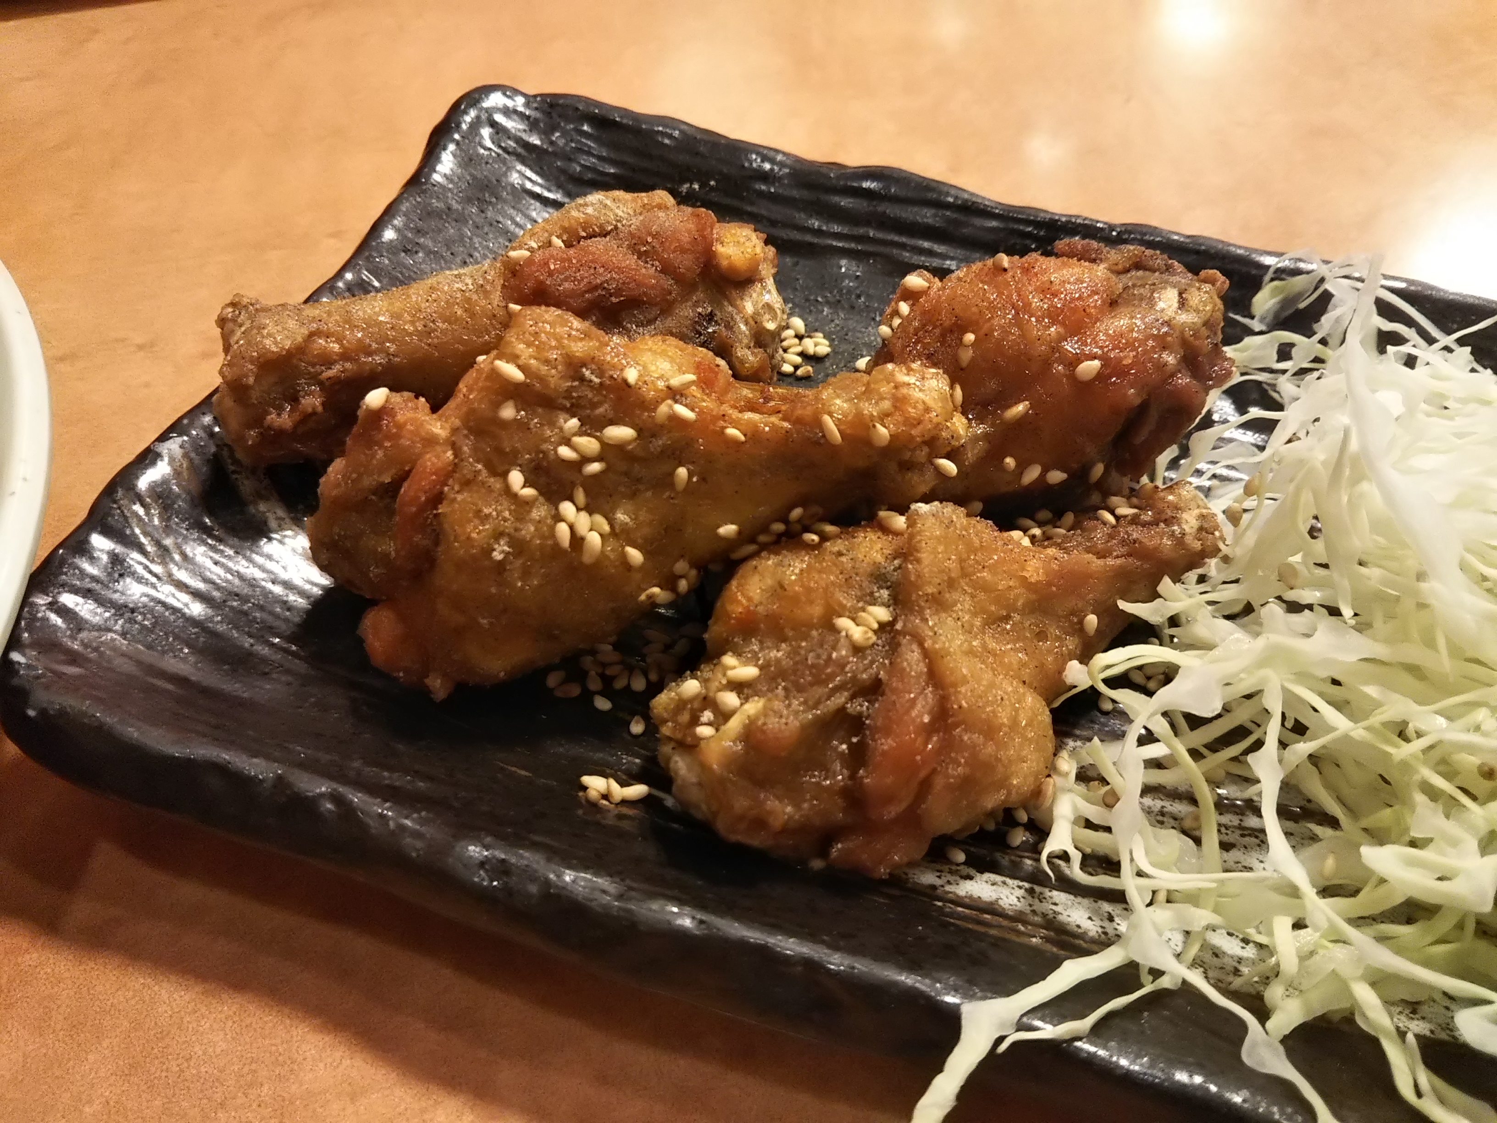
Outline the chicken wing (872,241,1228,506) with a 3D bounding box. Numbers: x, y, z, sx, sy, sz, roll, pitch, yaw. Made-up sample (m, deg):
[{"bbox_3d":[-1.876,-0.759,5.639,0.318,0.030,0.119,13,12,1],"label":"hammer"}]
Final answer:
[{"bbox_3d":[0.041,-0.027,0.202,0.069,0.038,0.039,-22,54,-21],"label":"chicken wing"}]

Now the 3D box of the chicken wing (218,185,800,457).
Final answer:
[{"bbox_3d":[-0.038,-0.035,0.206,0.091,0.035,0.035,-16,52,-17],"label":"chicken wing"}]

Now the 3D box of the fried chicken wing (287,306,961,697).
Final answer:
[{"bbox_3d":[-0.013,-0.011,0.179,0.094,0.044,0.045,-11,50,-13],"label":"fried chicken wing"}]

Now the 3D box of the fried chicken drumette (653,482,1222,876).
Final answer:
[{"bbox_3d":[0.030,0.009,0.168,0.087,0.040,0.043,-22,54,-21],"label":"fried chicken drumette"}]

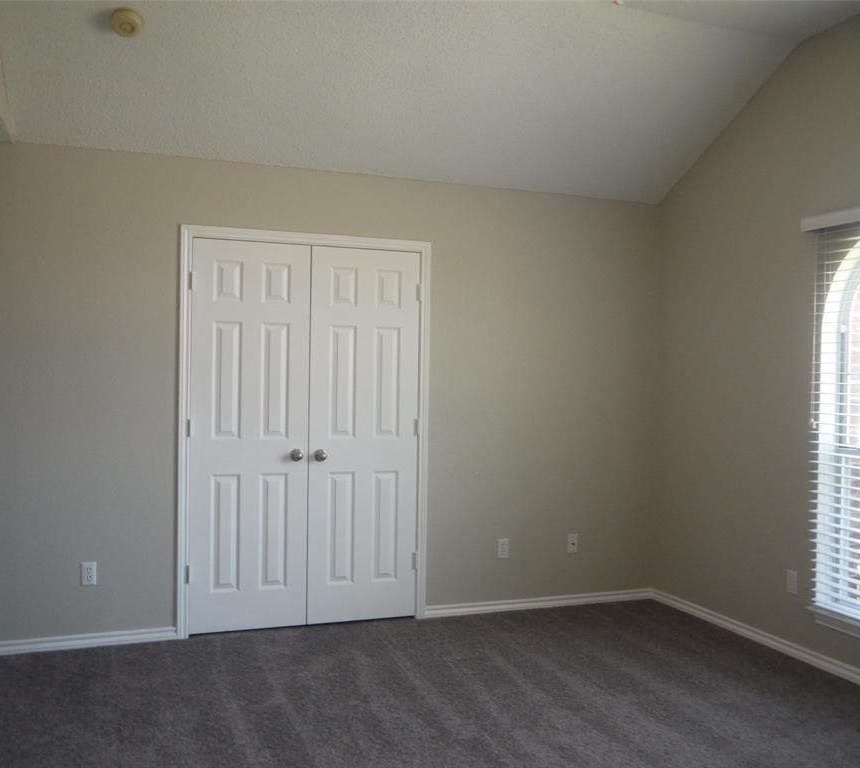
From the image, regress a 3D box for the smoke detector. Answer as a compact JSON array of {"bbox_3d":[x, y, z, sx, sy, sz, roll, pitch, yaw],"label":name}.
[{"bbox_3d":[-1.249,-1.481,3.403,0.125,0.048,0.125,1,-27,-20],"label":"smoke detector"}]

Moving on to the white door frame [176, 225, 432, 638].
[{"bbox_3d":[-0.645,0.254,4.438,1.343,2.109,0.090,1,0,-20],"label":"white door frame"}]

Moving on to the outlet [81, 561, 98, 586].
[{"bbox_3d":[-1.666,0.927,4.052,0.072,0.115,0.010,1,0,-20],"label":"outlet"}]

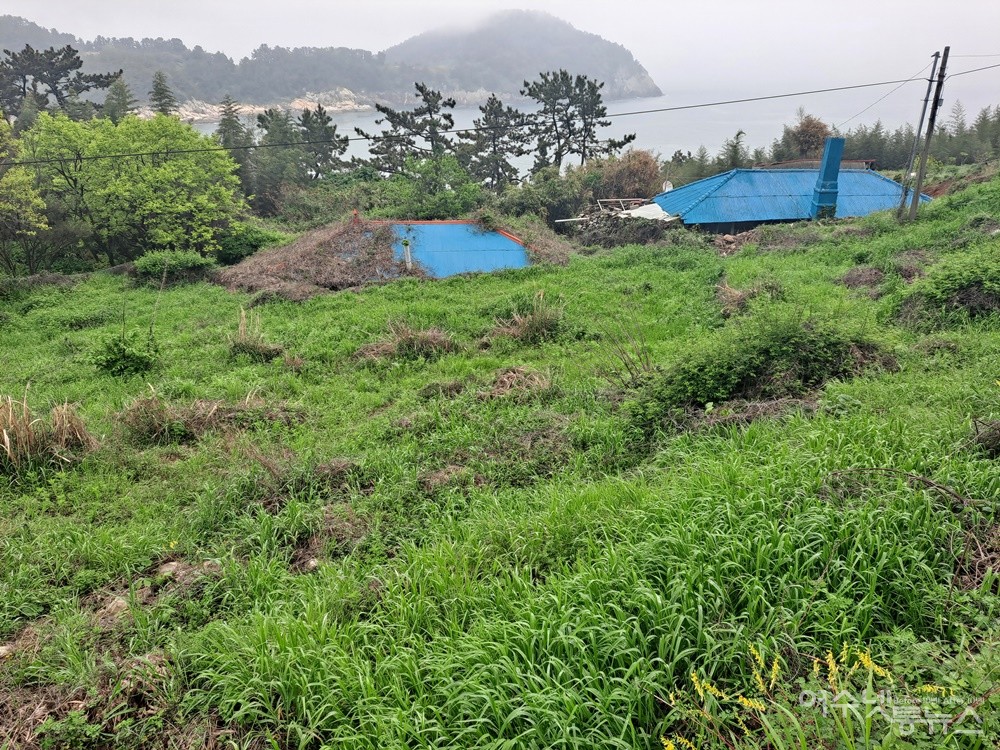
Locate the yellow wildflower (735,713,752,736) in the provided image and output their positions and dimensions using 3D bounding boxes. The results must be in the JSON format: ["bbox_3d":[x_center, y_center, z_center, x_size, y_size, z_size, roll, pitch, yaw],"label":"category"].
[{"bbox_3d":[0.727,1.044,2.070,0.052,0.065,0.042,11,25,24],"label":"yellow wildflower"}]

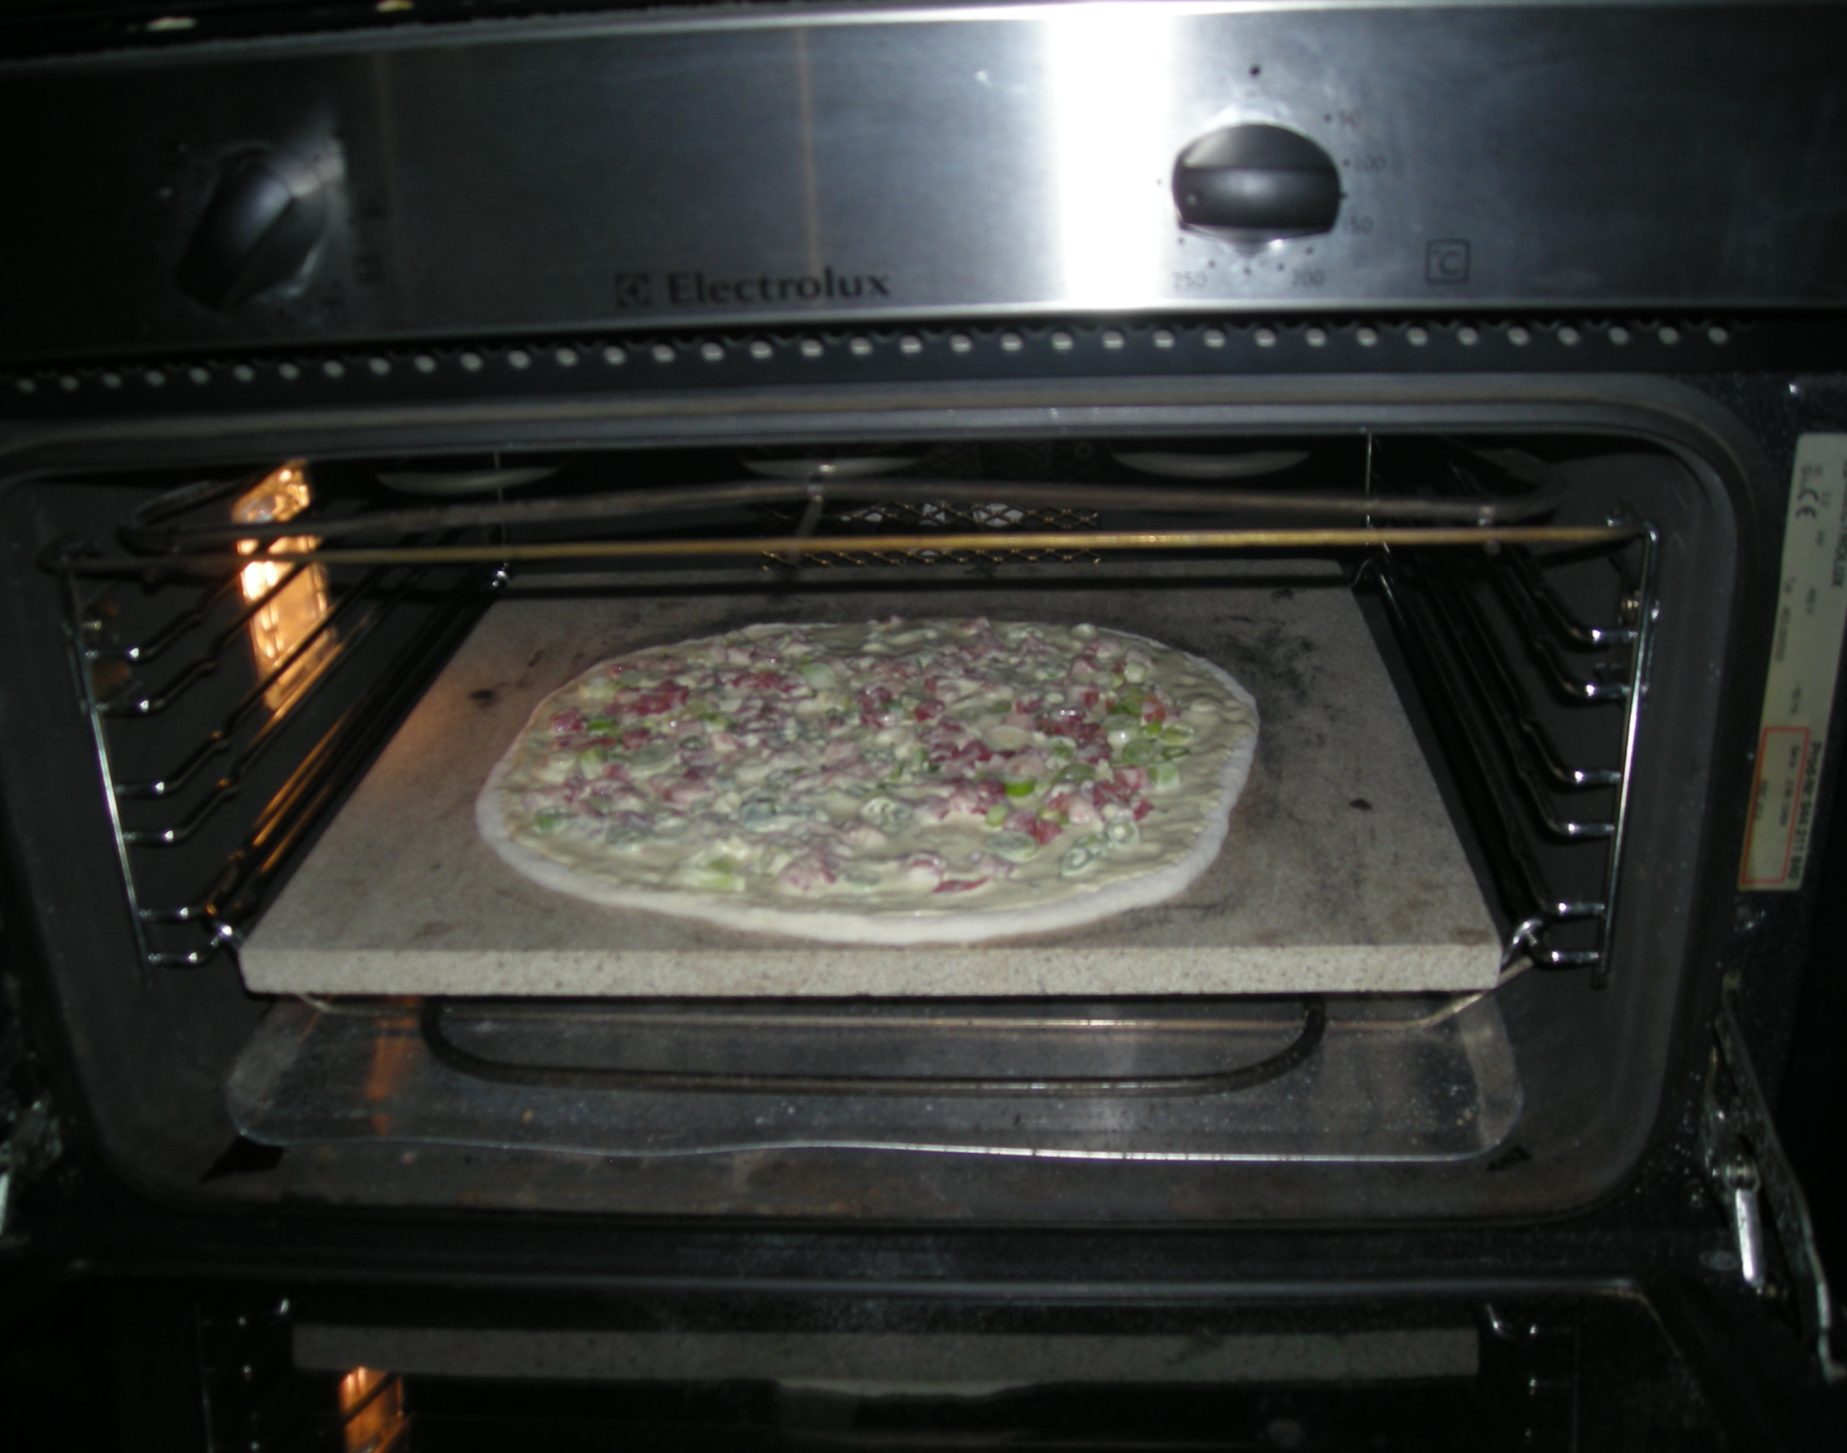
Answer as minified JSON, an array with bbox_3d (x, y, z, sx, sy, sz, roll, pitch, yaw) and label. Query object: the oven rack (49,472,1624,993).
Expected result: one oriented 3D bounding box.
[{"bbox_3d":[-0.013,-0.065,0.748,0.453,0.146,0.399,-1,24,3],"label":"oven rack"}]

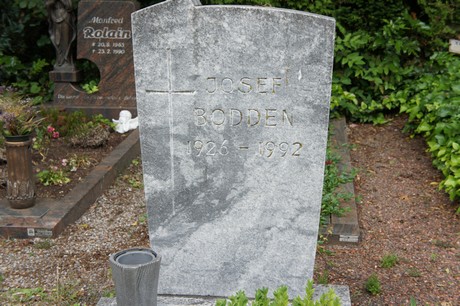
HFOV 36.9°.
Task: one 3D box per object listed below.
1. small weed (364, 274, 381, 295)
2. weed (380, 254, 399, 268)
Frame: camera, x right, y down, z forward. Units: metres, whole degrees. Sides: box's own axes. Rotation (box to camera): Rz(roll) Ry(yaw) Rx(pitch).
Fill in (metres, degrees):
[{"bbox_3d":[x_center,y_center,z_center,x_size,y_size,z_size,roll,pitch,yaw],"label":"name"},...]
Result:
[{"bbox_3d":[0.528,0.485,2.543,0.060,0.065,0.060,0,18,0],"label":"small weed"},{"bbox_3d":[0.636,0.431,2.742,0.072,0.045,0.064,0,18,0],"label":"weed"}]

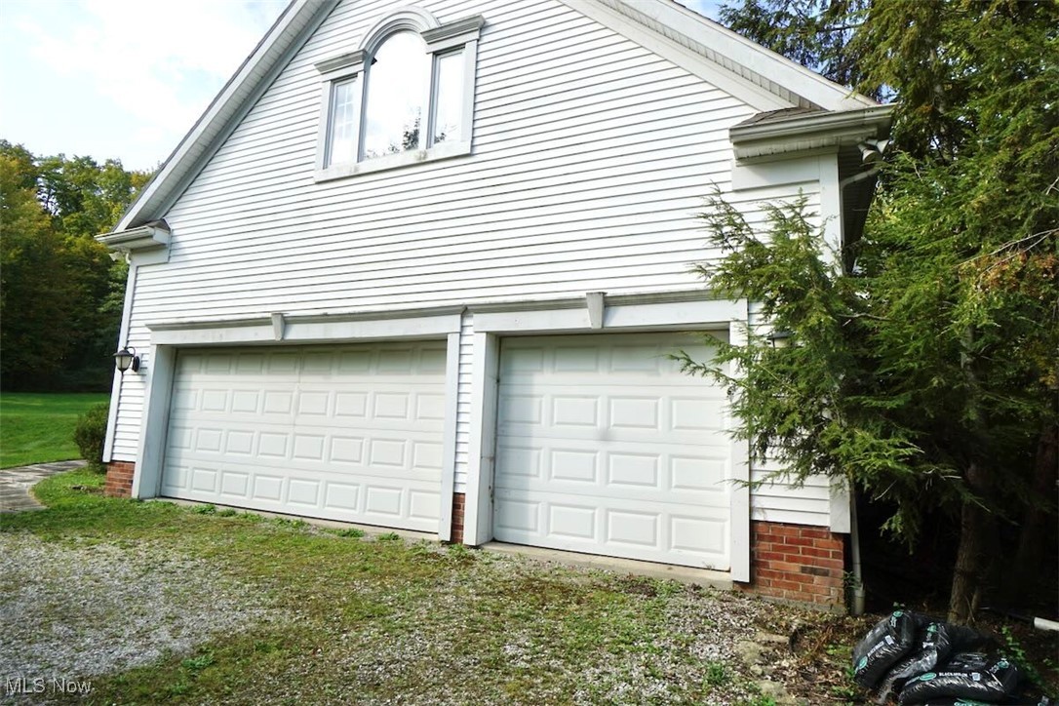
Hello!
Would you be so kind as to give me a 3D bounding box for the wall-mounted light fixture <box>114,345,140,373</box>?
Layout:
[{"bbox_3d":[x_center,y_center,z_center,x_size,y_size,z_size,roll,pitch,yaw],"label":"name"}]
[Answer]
[{"bbox_3d":[-5.686,0.107,7.867,0.235,0.390,0.330,-1,-8,24],"label":"wall-mounted light fixture"}]

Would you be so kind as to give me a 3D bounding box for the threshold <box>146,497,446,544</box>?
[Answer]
[{"bbox_3d":[-3.057,1.996,6.783,4.830,0.073,0.280,-1,-8,24],"label":"threshold"}]

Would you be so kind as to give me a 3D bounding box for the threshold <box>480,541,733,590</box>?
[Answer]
[{"bbox_3d":[0.627,1.926,5.126,2.350,0.078,0.280,-1,-8,24],"label":"threshold"}]

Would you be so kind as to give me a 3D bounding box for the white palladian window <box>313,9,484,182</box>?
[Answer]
[{"bbox_3d":[-1.625,-3.139,6.614,2.505,2.030,0.130,-1,-8,24],"label":"white palladian window"}]

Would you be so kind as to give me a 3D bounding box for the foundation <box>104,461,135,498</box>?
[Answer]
[{"bbox_3d":[-5.731,1.787,7.955,0.660,0.485,0.200,-1,-8,24],"label":"foundation"}]

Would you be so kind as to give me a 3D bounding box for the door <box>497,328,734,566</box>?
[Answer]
[{"bbox_3d":[0.730,0.861,5.403,2.360,2.115,0.070,-1,-8,24],"label":"door"}]

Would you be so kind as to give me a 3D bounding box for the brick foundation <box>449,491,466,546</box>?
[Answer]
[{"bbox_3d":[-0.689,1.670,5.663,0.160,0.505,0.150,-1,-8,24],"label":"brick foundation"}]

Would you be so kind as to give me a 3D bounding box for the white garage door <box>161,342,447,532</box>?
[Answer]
[{"bbox_3d":[-2.958,0.933,7.061,4.860,2.115,0.070,-1,-8,24],"label":"white garage door"}]

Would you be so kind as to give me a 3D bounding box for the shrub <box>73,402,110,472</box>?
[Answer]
[{"bbox_3d":[-7.554,1.531,10.047,0.960,1.280,0.960,-1,-8,24],"label":"shrub"}]

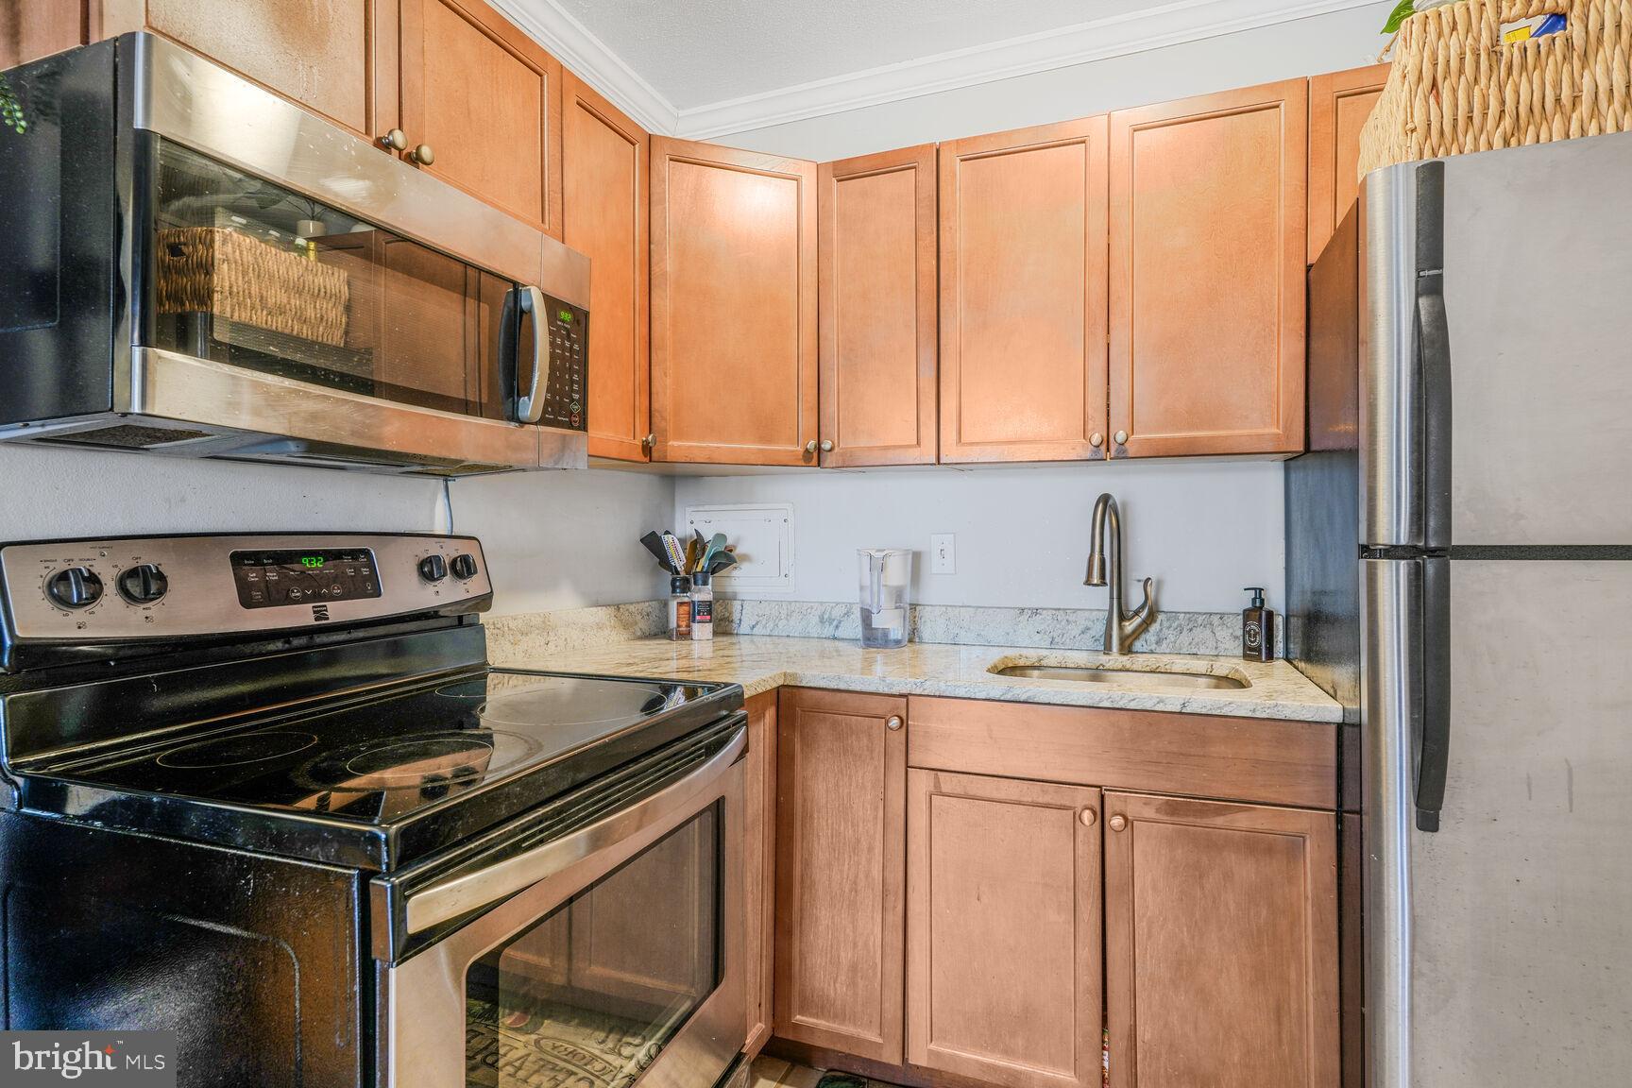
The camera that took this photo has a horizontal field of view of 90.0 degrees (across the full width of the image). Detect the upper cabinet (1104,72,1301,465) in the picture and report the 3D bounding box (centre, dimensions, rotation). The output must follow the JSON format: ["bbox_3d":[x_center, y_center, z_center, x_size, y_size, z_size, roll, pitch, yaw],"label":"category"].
[{"bbox_3d":[0.883,-0.574,1.879,0.379,0.760,0.300,0,1,21],"label":"upper cabinet"}]

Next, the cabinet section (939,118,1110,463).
[{"bbox_3d":[0.525,-0.574,2.018,0.376,0.760,0.300,0,1,21],"label":"cabinet section"}]

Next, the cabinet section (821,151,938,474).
[{"bbox_3d":[0.203,-0.574,2.142,0.301,0.760,0.300,0,1,21],"label":"cabinet section"}]

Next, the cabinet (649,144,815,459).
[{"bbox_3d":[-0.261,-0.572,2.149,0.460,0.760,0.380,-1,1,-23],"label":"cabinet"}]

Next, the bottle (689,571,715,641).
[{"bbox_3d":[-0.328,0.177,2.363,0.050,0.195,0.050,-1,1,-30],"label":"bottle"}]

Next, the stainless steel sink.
[{"bbox_3d":[0.659,0.393,1.811,0.540,0.180,0.370,0,1,21],"label":"stainless steel sink"}]

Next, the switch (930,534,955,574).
[{"bbox_3d":[0.347,0.028,2.241,0.068,0.113,0.012,0,1,21],"label":"switch"}]

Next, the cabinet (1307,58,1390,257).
[{"bbox_3d":[1.249,-0.764,1.735,0.400,0.380,0.300,0,1,21],"label":"cabinet"}]

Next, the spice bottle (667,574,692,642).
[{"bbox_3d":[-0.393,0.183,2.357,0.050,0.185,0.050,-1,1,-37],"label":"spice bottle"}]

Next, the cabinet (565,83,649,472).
[{"bbox_3d":[-0.579,-0.564,1.801,0.300,0.760,0.308,0,1,21],"label":"cabinet"}]

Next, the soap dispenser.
[{"bbox_3d":[1.046,0.189,1.926,0.056,0.169,0.056,-1,1,-32],"label":"soap dispenser"}]

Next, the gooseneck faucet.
[{"bbox_3d":[0.726,0.077,1.930,0.125,0.397,0.250,0,1,32],"label":"gooseneck faucet"}]

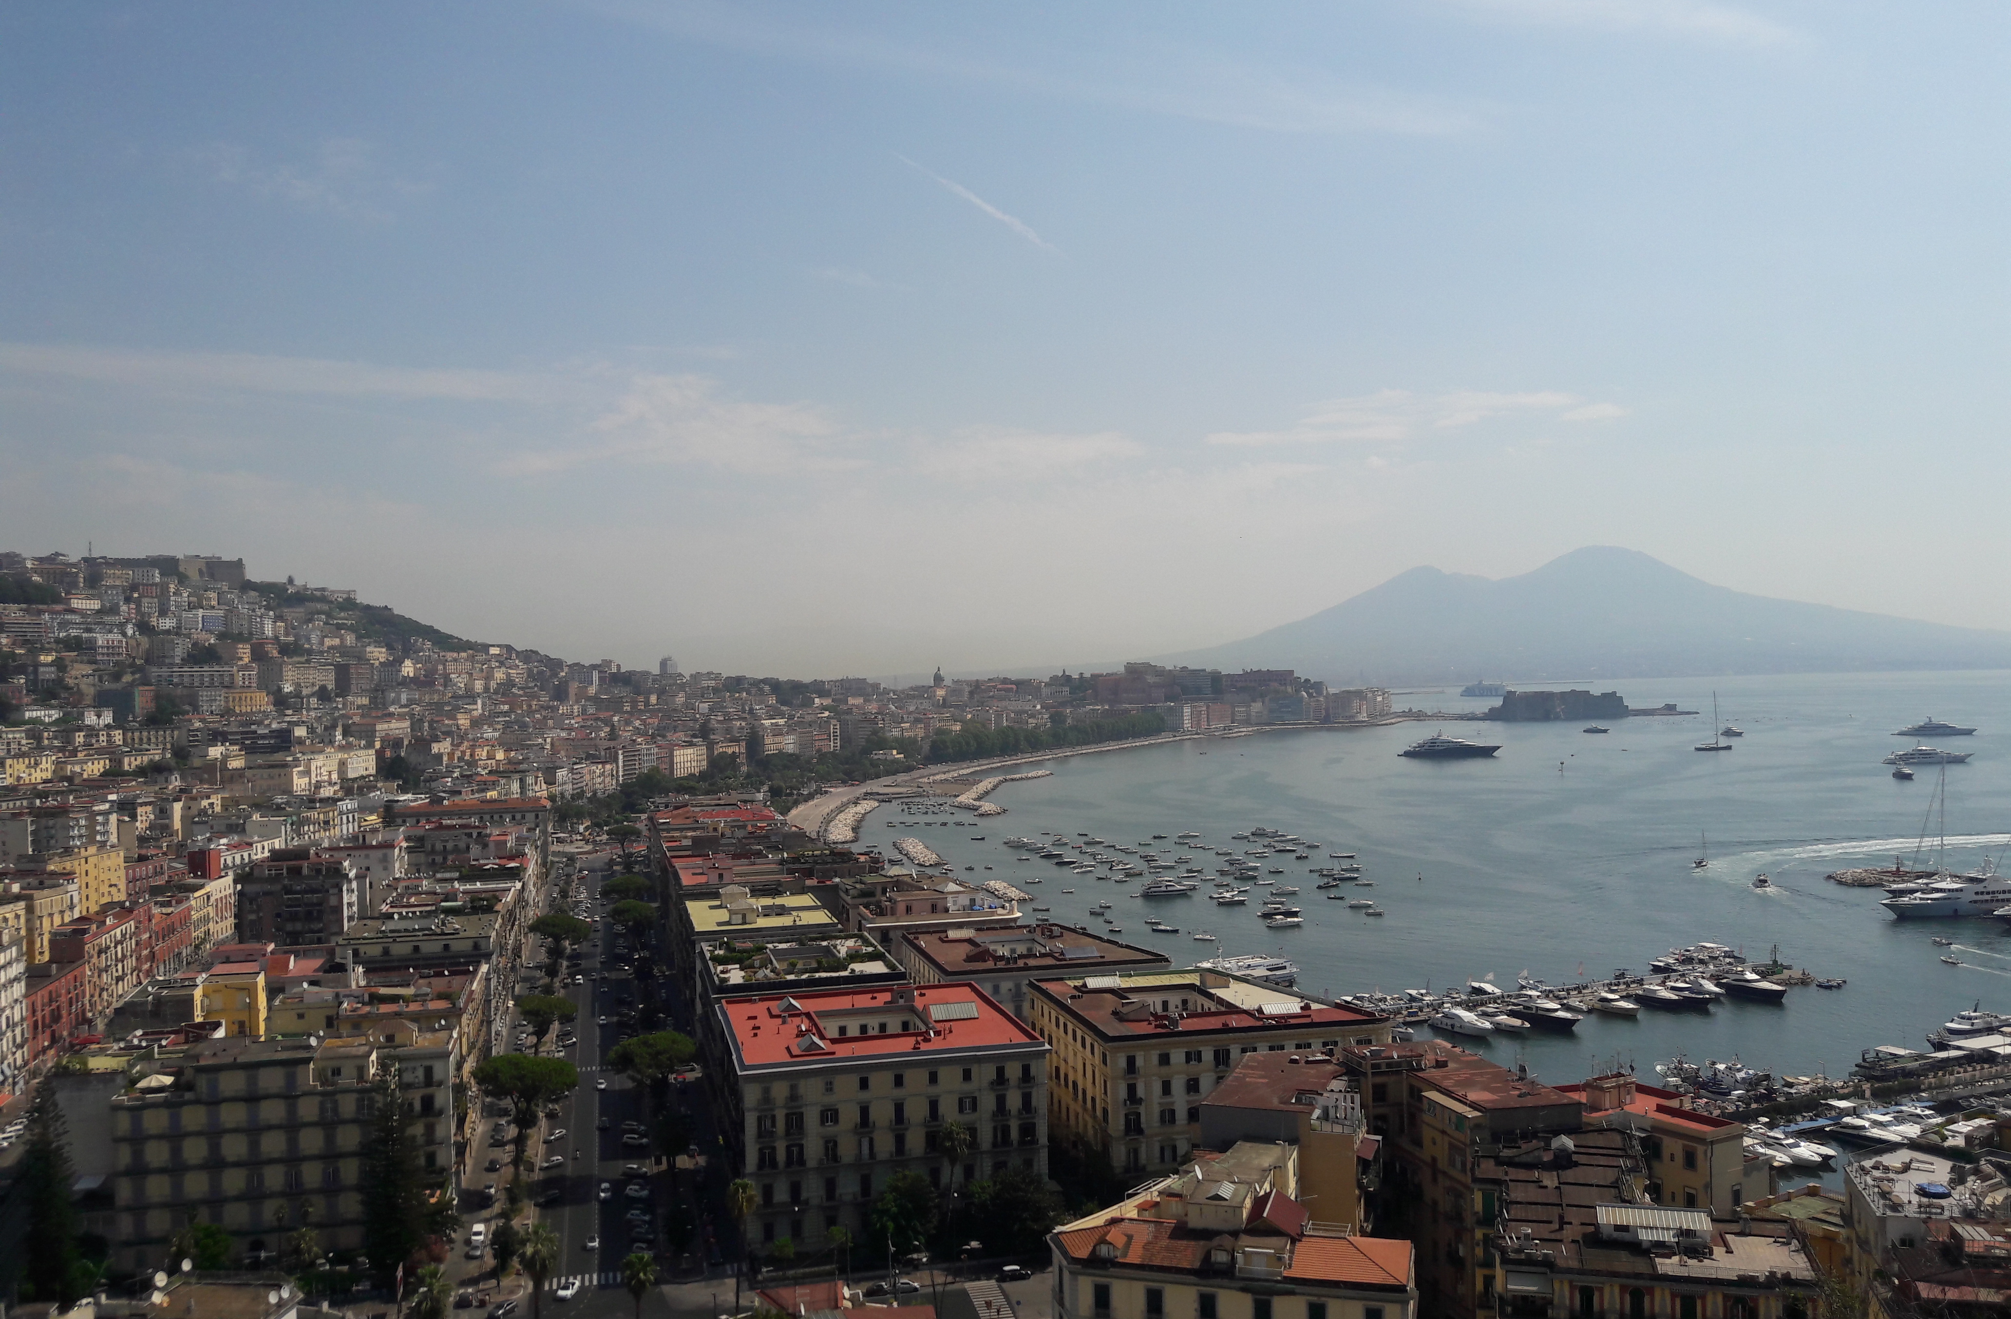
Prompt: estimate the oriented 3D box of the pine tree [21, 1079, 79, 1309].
[{"bbox_3d":[-121.960,67.740,206.850,6.600,28.400,6.600,0,0,-31],"label":"pine tree"}]

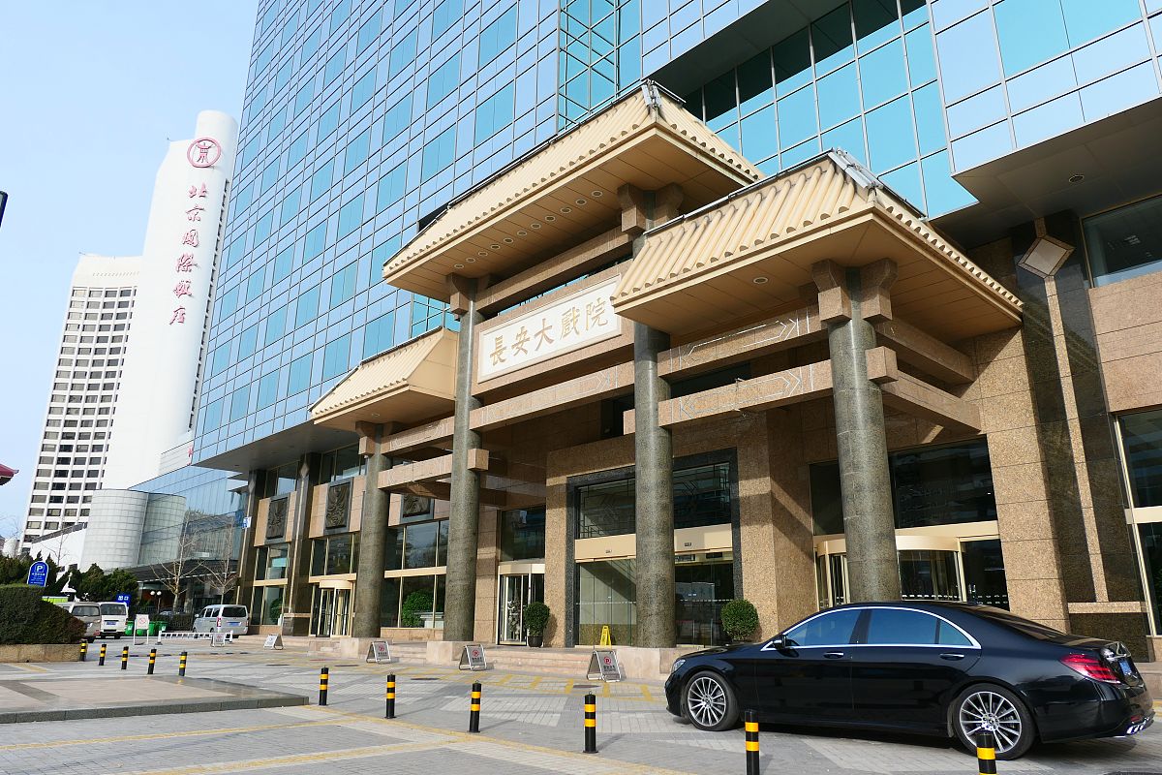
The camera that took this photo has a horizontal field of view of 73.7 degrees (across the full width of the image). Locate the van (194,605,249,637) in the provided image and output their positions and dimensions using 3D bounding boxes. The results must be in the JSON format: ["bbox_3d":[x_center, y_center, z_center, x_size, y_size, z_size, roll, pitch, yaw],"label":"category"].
[{"bbox_3d":[-23.462,15.261,50.452,1.860,1.970,4.950,15,-22,-40],"label":"van"}]

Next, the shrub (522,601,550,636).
[{"bbox_3d":[-1.561,8.291,27.749,0.970,1.220,0.970,0,-16,0],"label":"shrub"}]

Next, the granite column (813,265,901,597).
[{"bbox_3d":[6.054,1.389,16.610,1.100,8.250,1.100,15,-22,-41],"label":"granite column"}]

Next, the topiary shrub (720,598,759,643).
[{"bbox_3d":[3.680,5.585,18.174,0.900,1.220,0.900,15,-22,-40],"label":"topiary shrub"}]

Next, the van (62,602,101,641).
[{"bbox_3d":[-28.691,13.344,43.987,1.770,1.980,4.800,15,-22,-40],"label":"van"}]

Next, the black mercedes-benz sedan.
[{"bbox_3d":[3.450,3.320,9.140,5.260,1.490,1.910,-13,-21,38],"label":"black mercedes-benz sedan"}]

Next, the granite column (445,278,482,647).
[{"bbox_3d":[-3.911,2.200,26.961,1.000,12.600,1.000,0,-16,0],"label":"granite column"}]

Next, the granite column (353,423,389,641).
[{"bbox_3d":[-8.038,5.500,30.380,1.000,8.250,1.000,15,-22,-41],"label":"granite column"}]

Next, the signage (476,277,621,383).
[{"bbox_3d":[-1.208,-1.710,24.687,0.200,1.900,6.850,15,-22,-41],"label":"signage"}]

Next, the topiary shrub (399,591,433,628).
[{"bbox_3d":[-5.945,8.182,28.392,1.250,1.550,1.300,15,-22,-40],"label":"topiary shrub"}]

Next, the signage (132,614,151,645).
[{"bbox_3d":[-19.970,11.088,35.431,0.680,1.343,0.500,13,-20,-35],"label":"signage"}]

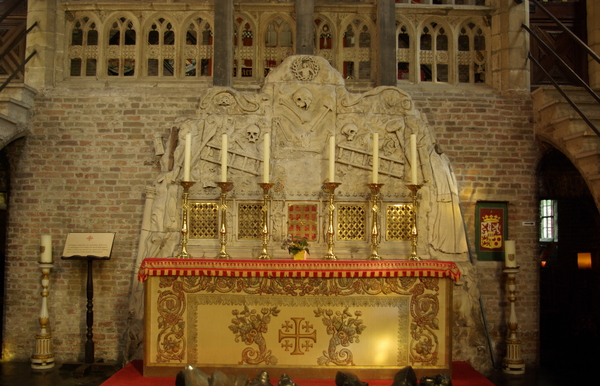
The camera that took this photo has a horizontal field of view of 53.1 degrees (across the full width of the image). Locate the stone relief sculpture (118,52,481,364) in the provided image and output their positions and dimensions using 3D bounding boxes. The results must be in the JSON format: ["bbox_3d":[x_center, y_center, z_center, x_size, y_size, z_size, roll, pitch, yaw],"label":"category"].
[{"bbox_3d":[0.015,0.135,6.031,3.513,3.114,0.350,1,-4,2],"label":"stone relief sculpture"}]

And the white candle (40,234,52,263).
[{"bbox_3d":[-2.413,0.535,5.723,0.103,0.270,0.103,1,-5,0],"label":"white candle"}]

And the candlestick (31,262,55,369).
[{"bbox_3d":[-2.629,1.245,6.149,0.243,1.061,0.243,1,-5,0],"label":"candlestick"}]

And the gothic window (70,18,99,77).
[{"bbox_3d":[-2.330,-1.577,6.475,0.333,0.666,0.150,1,-4,2],"label":"gothic window"}]

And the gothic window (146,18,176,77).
[{"bbox_3d":[-1.480,-1.559,6.444,0.325,0.641,0.150,1,-4,2],"label":"gothic window"}]

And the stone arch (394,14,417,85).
[{"bbox_3d":[1.112,-1.617,6.900,0.424,0.802,0.200,1,-5,0],"label":"stone arch"}]

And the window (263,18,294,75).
[{"bbox_3d":[-0.238,-1.660,6.903,0.419,0.750,0.200,1,-5,0],"label":"window"}]

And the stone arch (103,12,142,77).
[{"bbox_3d":[-1.886,-1.568,6.402,0.415,0.731,0.200,1,-5,0],"label":"stone arch"}]

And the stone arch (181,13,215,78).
[{"bbox_3d":[-1.149,-1.663,6.902,0.407,0.779,0.200,1,-5,0],"label":"stone arch"}]

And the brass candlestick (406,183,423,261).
[{"bbox_3d":[1.090,0.281,5.717,0.160,0.718,0.160,1,-5,0],"label":"brass candlestick"}]

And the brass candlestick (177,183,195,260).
[{"bbox_3d":[-1.093,0.259,5.759,0.155,0.752,0.155,1,-4,2],"label":"brass candlestick"}]

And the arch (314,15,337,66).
[{"bbox_3d":[0.213,-1.557,6.403,0.373,0.731,0.200,1,-5,0],"label":"arch"}]

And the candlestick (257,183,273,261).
[{"bbox_3d":[-0.329,0.268,5.731,0.155,0.739,0.155,1,-4,2],"label":"candlestick"}]

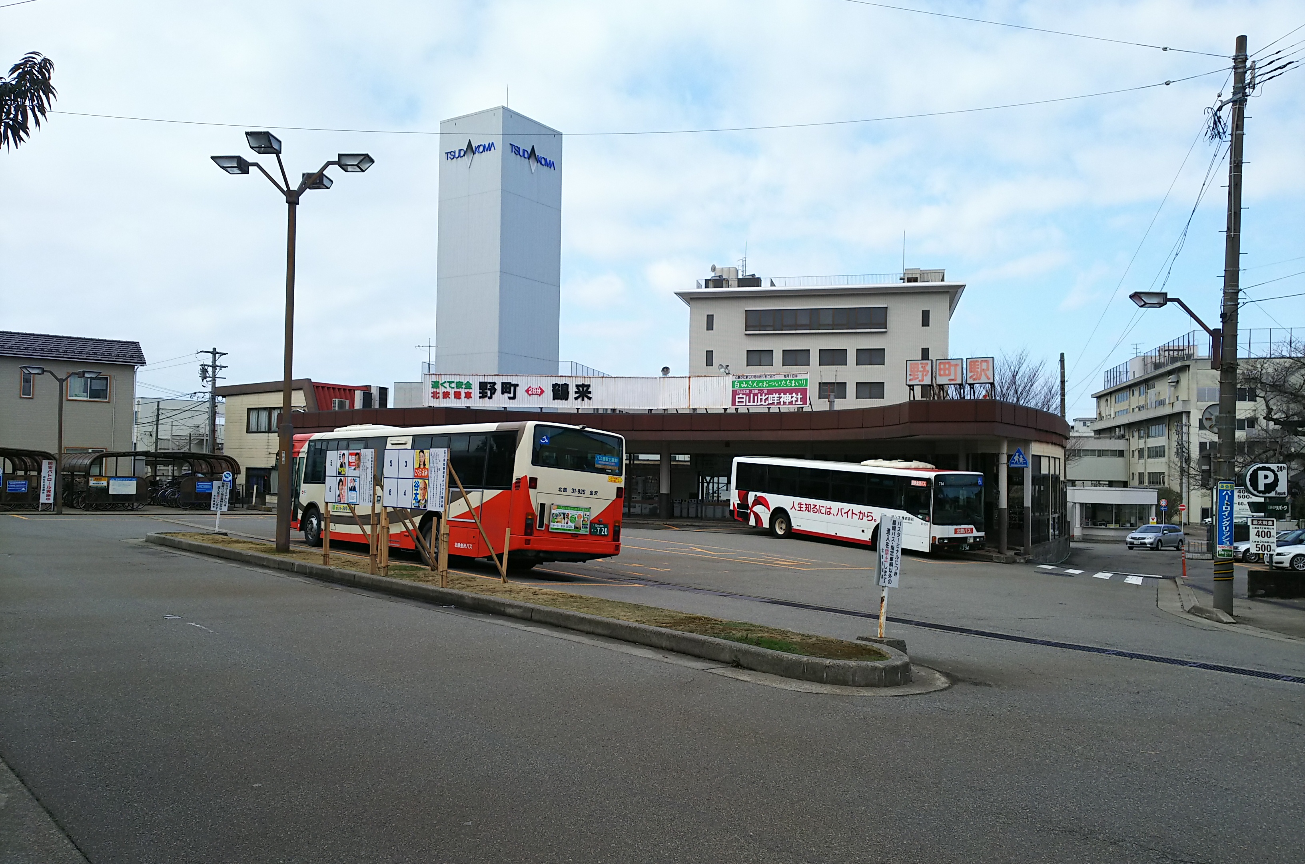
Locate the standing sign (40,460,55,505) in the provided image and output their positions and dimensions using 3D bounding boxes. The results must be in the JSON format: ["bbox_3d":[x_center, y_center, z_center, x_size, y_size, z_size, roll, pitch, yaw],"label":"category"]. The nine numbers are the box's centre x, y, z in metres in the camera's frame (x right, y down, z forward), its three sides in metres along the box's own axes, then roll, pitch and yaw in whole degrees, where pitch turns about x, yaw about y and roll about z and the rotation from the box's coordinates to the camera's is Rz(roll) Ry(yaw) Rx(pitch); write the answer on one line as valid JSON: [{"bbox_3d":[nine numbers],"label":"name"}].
[{"bbox_3d":[-21.810,1.818,35.300,0.500,1.680,0.070,2,-2,-31],"label":"standing sign"}]

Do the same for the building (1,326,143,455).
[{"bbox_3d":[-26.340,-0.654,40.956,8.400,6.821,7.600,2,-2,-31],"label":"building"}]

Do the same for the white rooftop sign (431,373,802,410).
[{"bbox_3d":[-1.745,-1.798,43.000,16.900,1.420,0.200,1,-2,5],"label":"white rooftop sign"}]

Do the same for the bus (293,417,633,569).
[{"bbox_3d":[-4.999,1.382,22.092,2.360,2.950,10.600,7,-6,-42],"label":"bus"}]

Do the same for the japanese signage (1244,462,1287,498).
[{"bbox_3d":[13.360,1.041,21.300,0.900,0.730,0.140,1,-2,5],"label":"japanese signage"}]

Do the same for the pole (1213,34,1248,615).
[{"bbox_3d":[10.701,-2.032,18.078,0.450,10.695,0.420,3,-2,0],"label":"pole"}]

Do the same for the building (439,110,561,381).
[{"bbox_3d":[-14.638,-11.640,93.011,8.091,34.879,8.091,0,-2,35],"label":"building"}]

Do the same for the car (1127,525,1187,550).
[{"bbox_3d":[29.957,6.276,58.300,4.400,1.480,1.700,2,-3,-37],"label":"car"}]

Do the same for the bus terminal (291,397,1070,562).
[{"bbox_3d":[0.609,1.865,43.910,31.500,5.100,16.500,0,-2,31],"label":"bus terminal"}]

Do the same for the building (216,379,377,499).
[{"bbox_3d":[-18.710,0.757,51.996,9.200,6.300,5.000,-1,-3,38],"label":"building"}]

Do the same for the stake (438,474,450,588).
[{"bbox_3d":[-3.010,1.400,14.250,0.100,1.700,0.120,3,-3,-44],"label":"stake"}]

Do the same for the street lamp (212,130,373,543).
[{"bbox_3d":[-6.957,-1.540,18.751,3.050,7.639,3.050,1,-2,-5],"label":"street lamp"}]

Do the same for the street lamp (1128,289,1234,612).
[{"bbox_3d":[9.584,0.316,17.805,1.930,5.841,0.450,1,-2,3],"label":"street lamp"}]

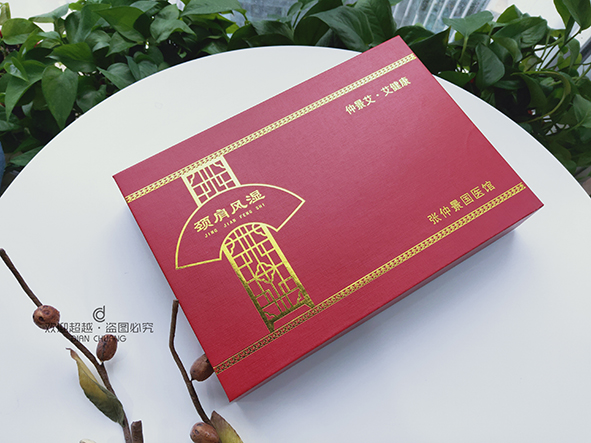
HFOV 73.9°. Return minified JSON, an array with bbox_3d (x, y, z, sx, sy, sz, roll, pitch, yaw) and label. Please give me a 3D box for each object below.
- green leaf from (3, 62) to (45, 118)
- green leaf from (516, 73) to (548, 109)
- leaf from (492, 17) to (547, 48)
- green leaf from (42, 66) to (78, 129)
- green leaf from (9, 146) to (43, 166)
[{"bbox_3d":[-0.385,-0.188,0.560,0.044,0.025,0.090,24,78,-12],"label":"green leaf"},{"bbox_3d":[0.368,-0.203,0.610,0.036,0.022,0.070,-25,79,11],"label":"green leaf"},{"bbox_3d":[0.358,-0.287,0.620,0.085,0.022,0.042,-22,90,6],"label":"leaf"},{"bbox_3d":[-0.341,-0.180,0.570,0.050,0.020,0.093,-8,86,-15],"label":"green leaf"},{"bbox_3d":[-0.410,-0.099,0.600,0.058,0.016,0.037,-32,90,-19],"label":"green leaf"}]

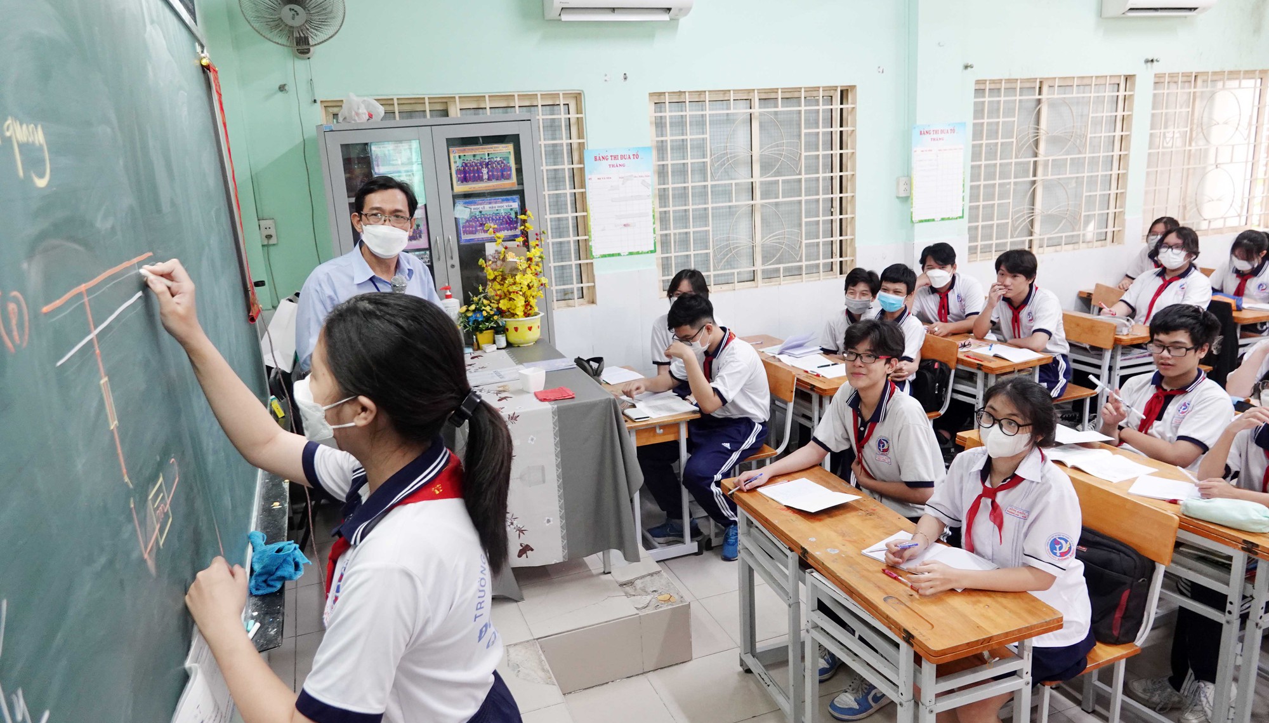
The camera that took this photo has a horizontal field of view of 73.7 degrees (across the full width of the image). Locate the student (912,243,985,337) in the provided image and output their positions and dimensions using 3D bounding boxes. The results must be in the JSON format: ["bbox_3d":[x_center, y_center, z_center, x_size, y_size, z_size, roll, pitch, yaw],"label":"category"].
[{"bbox_3d":[2.006,-0.118,5.391,0.720,1.270,0.520,-12,17,-32],"label":"student"}]

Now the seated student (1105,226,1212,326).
[{"bbox_3d":[3.301,-0.188,5.326,0.720,1.290,0.530,-11,16,-29],"label":"seated student"}]

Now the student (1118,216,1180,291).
[{"bbox_3d":[3.889,-0.433,6.219,0.720,1.260,0.500,-11,16,-29],"label":"student"}]

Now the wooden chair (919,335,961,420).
[{"bbox_3d":[1.492,0.293,4.769,0.460,0.830,0.390,-8,15,-18],"label":"wooden chair"}]

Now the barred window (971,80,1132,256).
[{"bbox_3d":[2.961,-1.381,6.022,1.400,1.210,0.110,-8,15,-18],"label":"barred window"}]

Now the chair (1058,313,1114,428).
[{"bbox_3d":[2.511,0.167,5.038,0.460,0.830,0.390,-8,15,-18],"label":"chair"}]

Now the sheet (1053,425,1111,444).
[{"bbox_3d":[1.741,0.283,3.378,0.210,0.030,0.270,-8,15,-18],"label":"sheet"}]

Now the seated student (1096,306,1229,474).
[{"bbox_3d":[1.950,0.412,3.303,0.680,1.260,0.480,-12,16,-30],"label":"seated student"}]

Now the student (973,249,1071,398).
[{"bbox_3d":[2.222,-0.011,4.906,0.740,1.270,0.520,-10,15,-26],"label":"student"}]

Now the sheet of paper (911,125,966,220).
[{"bbox_3d":[2.006,-1.241,5.565,0.425,0.625,0.010,-8,15,-18],"label":"sheet of paper"}]

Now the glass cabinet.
[{"bbox_3d":[-0.975,-0.267,4.402,1.010,1.870,0.430,-7,14,-13],"label":"glass cabinet"}]

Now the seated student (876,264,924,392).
[{"bbox_3d":[1.351,0.110,4.637,0.700,1.260,0.450,-13,17,-34],"label":"seated student"}]

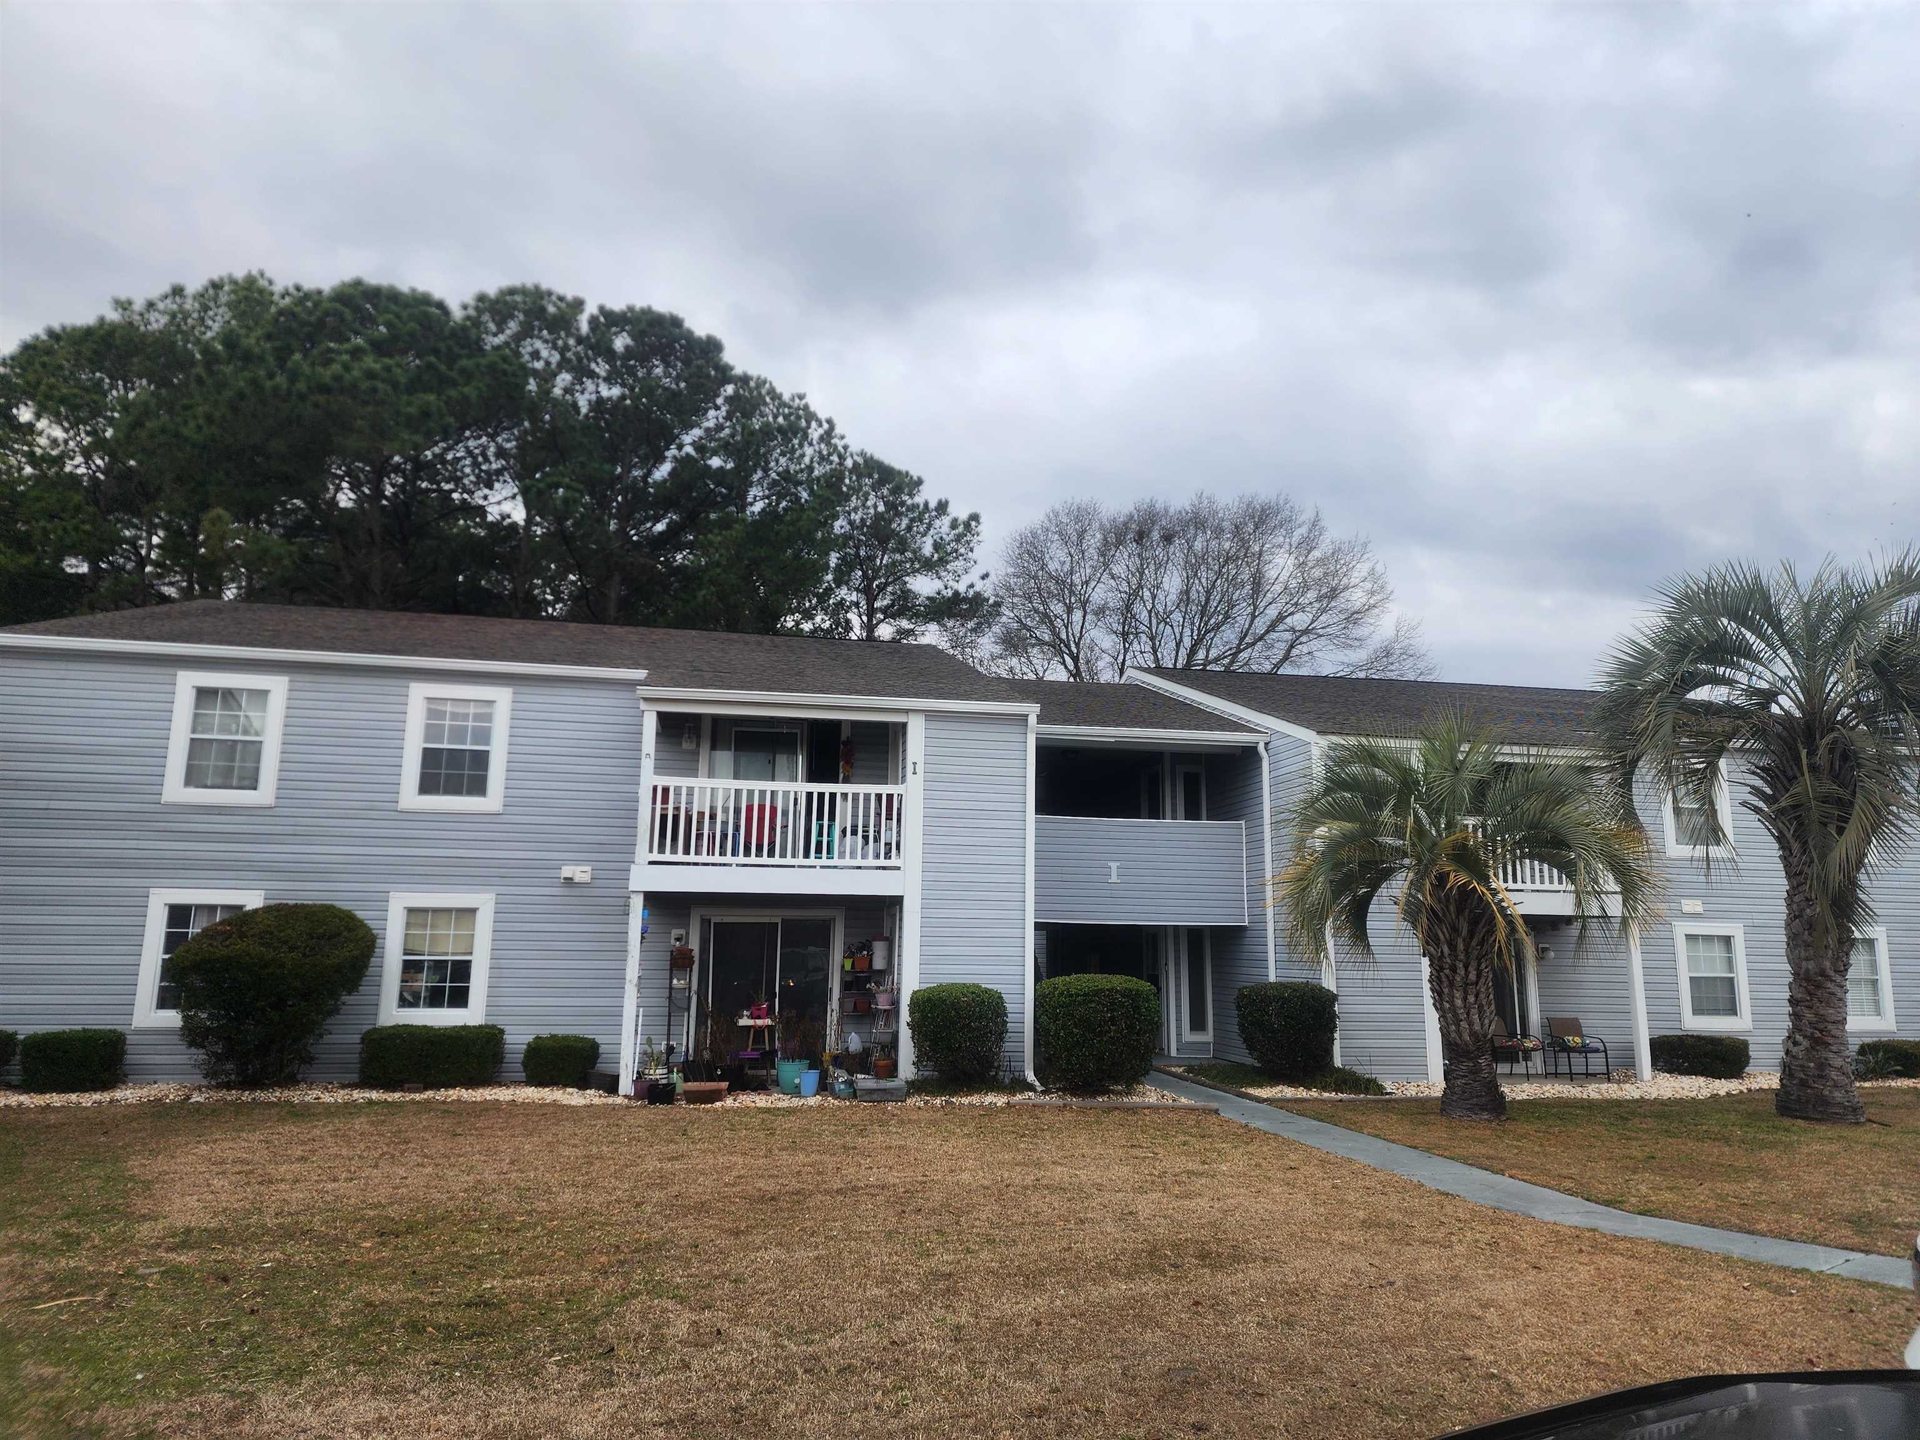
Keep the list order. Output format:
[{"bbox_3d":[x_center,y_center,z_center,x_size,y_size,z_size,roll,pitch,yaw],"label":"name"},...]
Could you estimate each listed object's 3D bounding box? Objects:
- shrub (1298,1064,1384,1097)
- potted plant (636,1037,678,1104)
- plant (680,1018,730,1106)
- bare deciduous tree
[{"bbox_3d":[4.944,4.660,16.463,0.970,0.340,0.750,3,-11,-9],"label":"shrub"},{"bbox_3d":[-3.494,4.046,14.730,0.440,0.740,0.420,3,-11,-9],"label":"potted plant"},{"bbox_3d":[-2.951,3.951,14.843,0.560,0.962,0.450,3,-11,-9],"label":"plant"},{"bbox_3d":[7.060,0.852,35.808,12.704,15.333,10.500,-1,-11,11],"label":"bare deciduous tree"}]

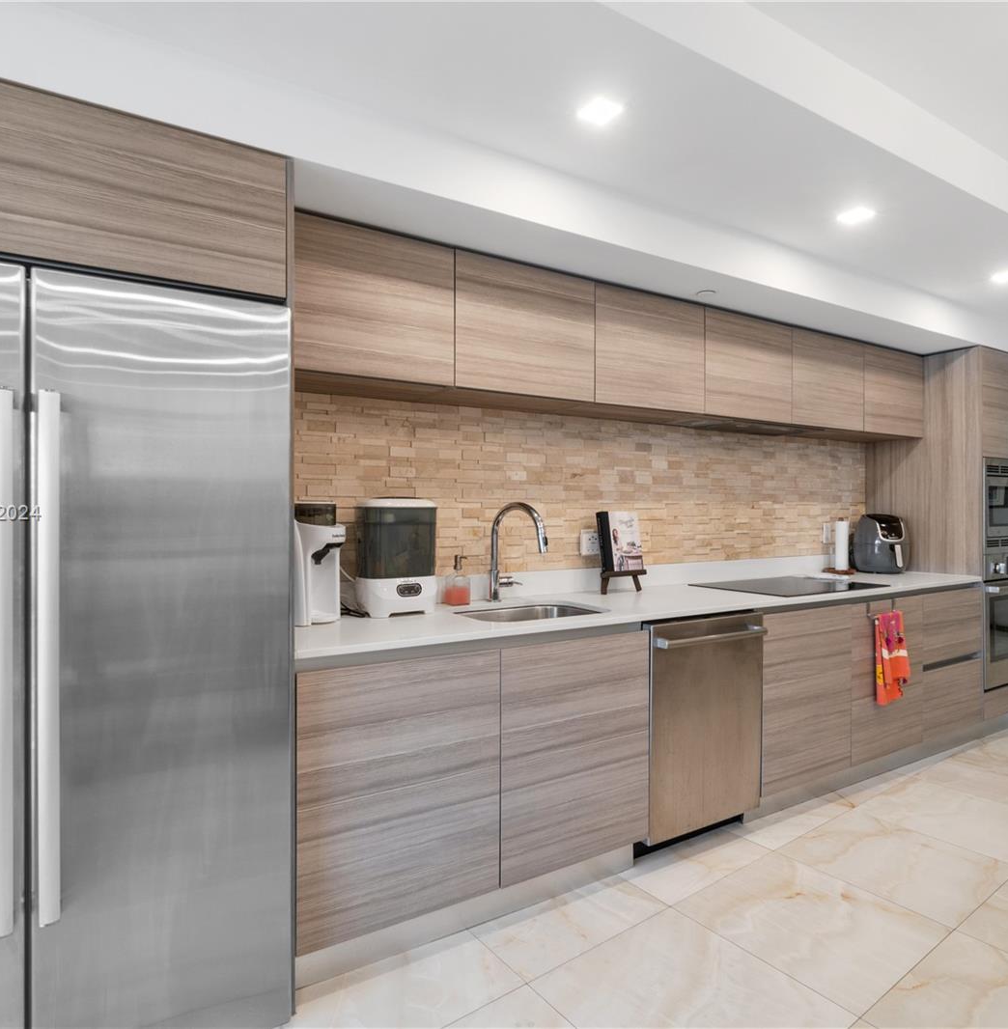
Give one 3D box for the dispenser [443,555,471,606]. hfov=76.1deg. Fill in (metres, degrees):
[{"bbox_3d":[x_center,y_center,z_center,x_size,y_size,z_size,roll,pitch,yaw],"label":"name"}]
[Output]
[{"bbox_3d":[-0.181,0.260,2.565,0.080,0.196,0.080,0,0,-40],"label":"dispenser"}]

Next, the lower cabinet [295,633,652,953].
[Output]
[{"bbox_3d":[-0.165,0.773,2.224,1.210,0.726,0.610,0,0,-30],"label":"lower cabinet"}]

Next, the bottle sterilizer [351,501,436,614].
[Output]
[{"bbox_3d":[-0.393,0.148,2.348,0.250,0.420,0.220,0,0,-30],"label":"bottle sterilizer"}]

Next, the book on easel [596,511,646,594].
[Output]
[{"bbox_3d":[0.524,0.173,2.928,0.250,0.367,0.130,0,0,-30],"label":"book on easel"}]

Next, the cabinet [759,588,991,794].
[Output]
[{"bbox_3d":[1.665,0.768,3.300,1.820,0.726,0.610,0,0,-30],"label":"cabinet"}]

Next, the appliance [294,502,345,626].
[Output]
[{"bbox_3d":[-0.698,0.168,2.234,0.260,0.410,0.200,0,0,14],"label":"appliance"}]

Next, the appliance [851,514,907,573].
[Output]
[{"bbox_3d":[2.212,0.169,3.796,0.265,0.338,0.310,0,0,-4],"label":"appliance"}]

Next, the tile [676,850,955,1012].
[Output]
[{"bbox_3d":[0.976,1.301,2.064,0.603,0.010,0.603,0,0,-36],"label":"tile"}]

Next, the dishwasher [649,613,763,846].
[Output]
[{"bbox_3d":[0.638,0.814,2.667,0.600,0.820,0.620,0,0,-30],"label":"dishwasher"}]

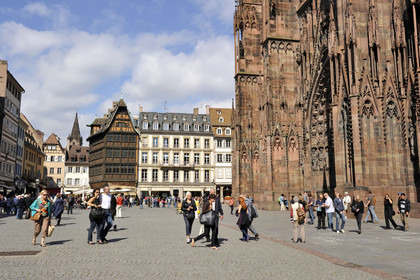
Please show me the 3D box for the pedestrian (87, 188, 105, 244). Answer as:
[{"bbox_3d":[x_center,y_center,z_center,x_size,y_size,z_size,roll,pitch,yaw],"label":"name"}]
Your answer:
[{"bbox_3d":[-3.511,2.374,11.600,0.500,1.696,0.480,6,-10,-37],"label":"pedestrian"}]

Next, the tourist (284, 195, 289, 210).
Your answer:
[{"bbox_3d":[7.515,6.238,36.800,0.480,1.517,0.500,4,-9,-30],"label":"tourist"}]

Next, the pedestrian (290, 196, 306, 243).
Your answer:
[{"bbox_3d":[3.058,2.758,12.900,0.530,1.620,0.420,2,-9,-11],"label":"pedestrian"}]

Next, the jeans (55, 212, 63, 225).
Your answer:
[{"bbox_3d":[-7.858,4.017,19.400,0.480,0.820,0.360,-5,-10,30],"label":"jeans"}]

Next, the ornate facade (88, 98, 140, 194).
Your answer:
[{"bbox_3d":[-21.892,2.819,84.215,10.500,22.500,12.500,2,-9,-15],"label":"ornate facade"}]

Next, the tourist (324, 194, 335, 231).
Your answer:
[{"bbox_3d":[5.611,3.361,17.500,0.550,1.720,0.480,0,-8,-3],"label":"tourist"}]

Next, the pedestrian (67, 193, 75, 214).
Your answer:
[{"bbox_3d":[-11.360,5.171,30.400,0.520,1.770,0.400,-1,-9,6],"label":"pedestrian"}]

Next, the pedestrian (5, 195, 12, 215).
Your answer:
[{"bbox_3d":[-17.309,5.608,32.227,0.520,1.701,0.420,-3,-9,22],"label":"pedestrian"}]

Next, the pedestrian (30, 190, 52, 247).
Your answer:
[{"bbox_3d":[-5.138,2.393,11.350,0.600,1.660,0.470,2,-9,-14],"label":"pedestrian"}]

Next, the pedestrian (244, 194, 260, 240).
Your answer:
[{"bbox_3d":[1.465,2.803,13.500,0.640,1.680,0.500,-6,-11,36],"label":"pedestrian"}]

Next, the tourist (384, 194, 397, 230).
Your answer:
[{"bbox_3d":[8.582,3.414,17.700,0.500,1.640,0.540,-6,-11,36],"label":"tourist"}]

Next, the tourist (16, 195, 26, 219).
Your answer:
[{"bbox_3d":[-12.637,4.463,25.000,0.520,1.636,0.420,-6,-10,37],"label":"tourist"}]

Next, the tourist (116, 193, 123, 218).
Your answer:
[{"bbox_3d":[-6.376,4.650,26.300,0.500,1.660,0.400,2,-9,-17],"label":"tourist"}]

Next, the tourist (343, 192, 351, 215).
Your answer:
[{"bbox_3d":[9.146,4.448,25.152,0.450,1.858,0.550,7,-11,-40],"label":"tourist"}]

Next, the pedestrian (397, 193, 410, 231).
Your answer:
[{"bbox_3d":[8.590,3.210,16.700,0.580,1.680,0.420,-5,-9,30],"label":"pedestrian"}]

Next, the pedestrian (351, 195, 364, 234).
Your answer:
[{"bbox_3d":[6.233,3.164,15.863,0.560,1.593,0.450,-1,-9,6],"label":"pedestrian"}]

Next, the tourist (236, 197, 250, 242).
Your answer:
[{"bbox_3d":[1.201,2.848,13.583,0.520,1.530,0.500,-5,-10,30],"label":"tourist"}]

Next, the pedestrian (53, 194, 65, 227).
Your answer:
[{"bbox_3d":[-8.200,3.806,20.400,0.650,1.693,0.550,2,-9,-12],"label":"pedestrian"}]

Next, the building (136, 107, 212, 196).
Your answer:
[{"bbox_3d":[-7.926,4.430,85.273,16.410,20.044,11.000,2,-9,-11],"label":"building"}]

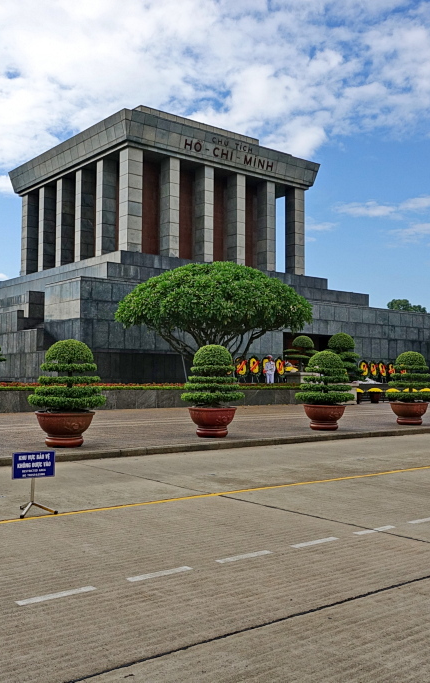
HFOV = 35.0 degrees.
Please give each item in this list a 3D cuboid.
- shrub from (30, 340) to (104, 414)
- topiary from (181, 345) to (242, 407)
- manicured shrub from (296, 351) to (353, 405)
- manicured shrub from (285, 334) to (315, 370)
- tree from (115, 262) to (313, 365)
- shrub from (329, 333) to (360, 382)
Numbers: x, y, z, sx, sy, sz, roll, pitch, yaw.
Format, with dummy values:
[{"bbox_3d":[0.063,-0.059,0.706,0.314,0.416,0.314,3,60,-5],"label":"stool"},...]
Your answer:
[{"bbox_3d":[-2.958,0.687,13.600,1.540,1.430,1.540,3,-4,-39],"label":"shrub"},{"bbox_3d":[-0.049,0.847,16.850,1.560,1.530,1.560,0,-3,0],"label":"topiary"},{"bbox_3d":[2.959,0.959,18.450,1.540,1.430,1.540,1,-3,0],"label":"manicured shrub"},{"bbox_3d":[5.039,0.674,40.000,1.900,2.150,1.900,1,-3,0],"label":"manicured shrub"},{"bbox_3d":[-0.028,-0.851,37.500,10.700,6.900,10.700,0,-3,0],"label":"tree"},{"bbox_3d":[6.910,0.894,37.000,2.100,2.650,2.100,0,-3,11],"label":"shrub"}]

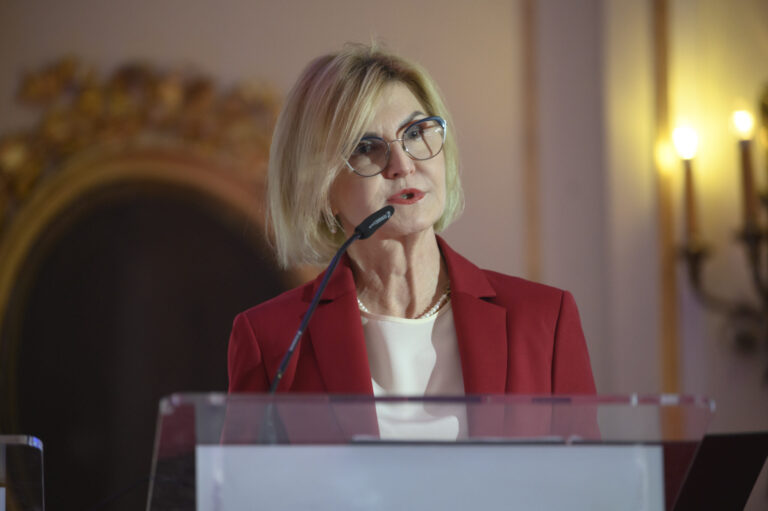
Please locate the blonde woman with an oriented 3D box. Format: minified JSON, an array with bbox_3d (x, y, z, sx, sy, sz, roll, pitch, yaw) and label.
[{"bbox_3d":[0.043,0.590,4.820,0.490,1.660,0.390,0,-11,-4],"label":"blonde woman"}]

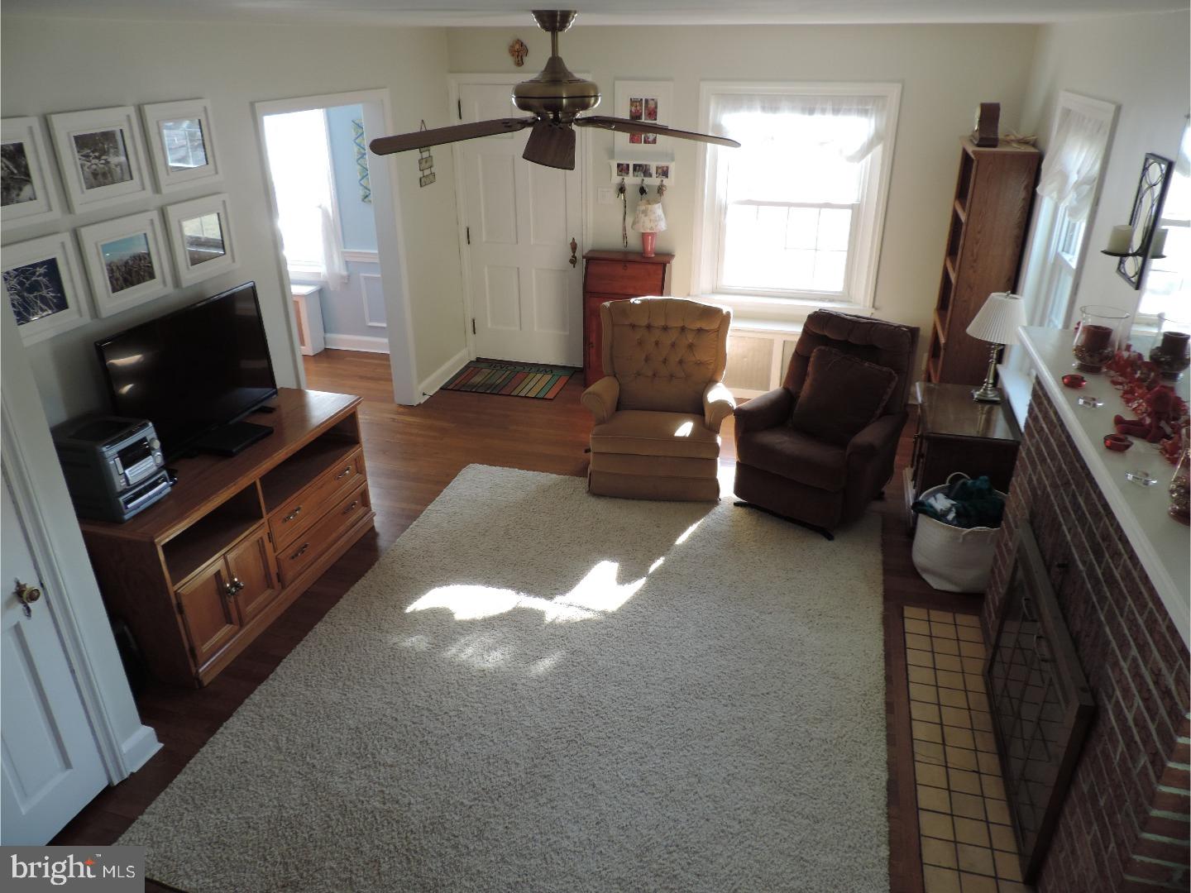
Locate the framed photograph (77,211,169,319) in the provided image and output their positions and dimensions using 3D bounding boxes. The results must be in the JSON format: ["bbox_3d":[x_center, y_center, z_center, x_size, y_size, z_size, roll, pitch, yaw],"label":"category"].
[{"bbox_3d":[-1.889,-0.742,3.329,0.040,0.343,0.388,7,27,15],"label":"framed photograph"}]

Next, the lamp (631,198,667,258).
[{"bbox_3d":[0.374,-1.506,5.760,0.250,0.375,0.250,0,26,0],"label":"lamp"}]

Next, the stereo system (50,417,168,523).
[{"bbox_3d":[-1.855,0.073,3.141,0.303,0.308,0.267,6,27,13],"label":"stereo system"}]

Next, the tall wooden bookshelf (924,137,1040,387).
[{"bbox_3d":[2.324,-0.929,5.120,0.323,1.781,0.817,7,27,15],"label":"tall wooden bookshelf"}]

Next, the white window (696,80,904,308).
[{"bbox_3d":[1.297,-1.663,5.556,1.260,1.445,0.140,7,27,15],"label":"white window"}]

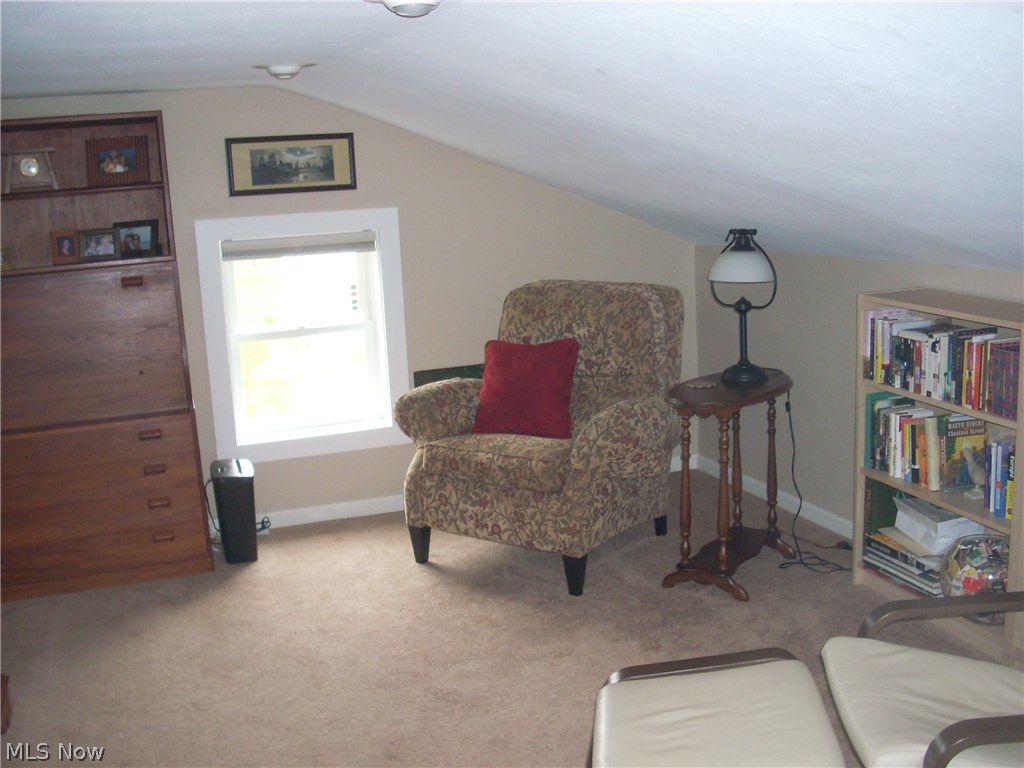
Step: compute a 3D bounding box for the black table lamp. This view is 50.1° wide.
[{"bbox_3d":[0.836,-0.279,3.976,0.234,0.559,0.229,-3,11,1],"label":"black table lamp"}]

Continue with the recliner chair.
[{"bbox_3d":[0.145,0.146,4.423,0.920,1.061,0.920,5,14,34],"label":"recliner chair"}]

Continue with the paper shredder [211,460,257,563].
[{"bbox_3d":[-1.153,0.534,4.562,0.172,0.364,0.291,-7,12,-19],"label":"paper shredder"}]

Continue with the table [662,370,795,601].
[{"bbox_3d":[0.819,0.356,4.080,0.380,0.725,0.603,6,14,36],"label":"table"}]

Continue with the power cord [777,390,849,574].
[{"bbox_3d":[1.132,0.363,4.136,0.239,0.655,0.239,-7,12,-19],"label":"power cord"}]

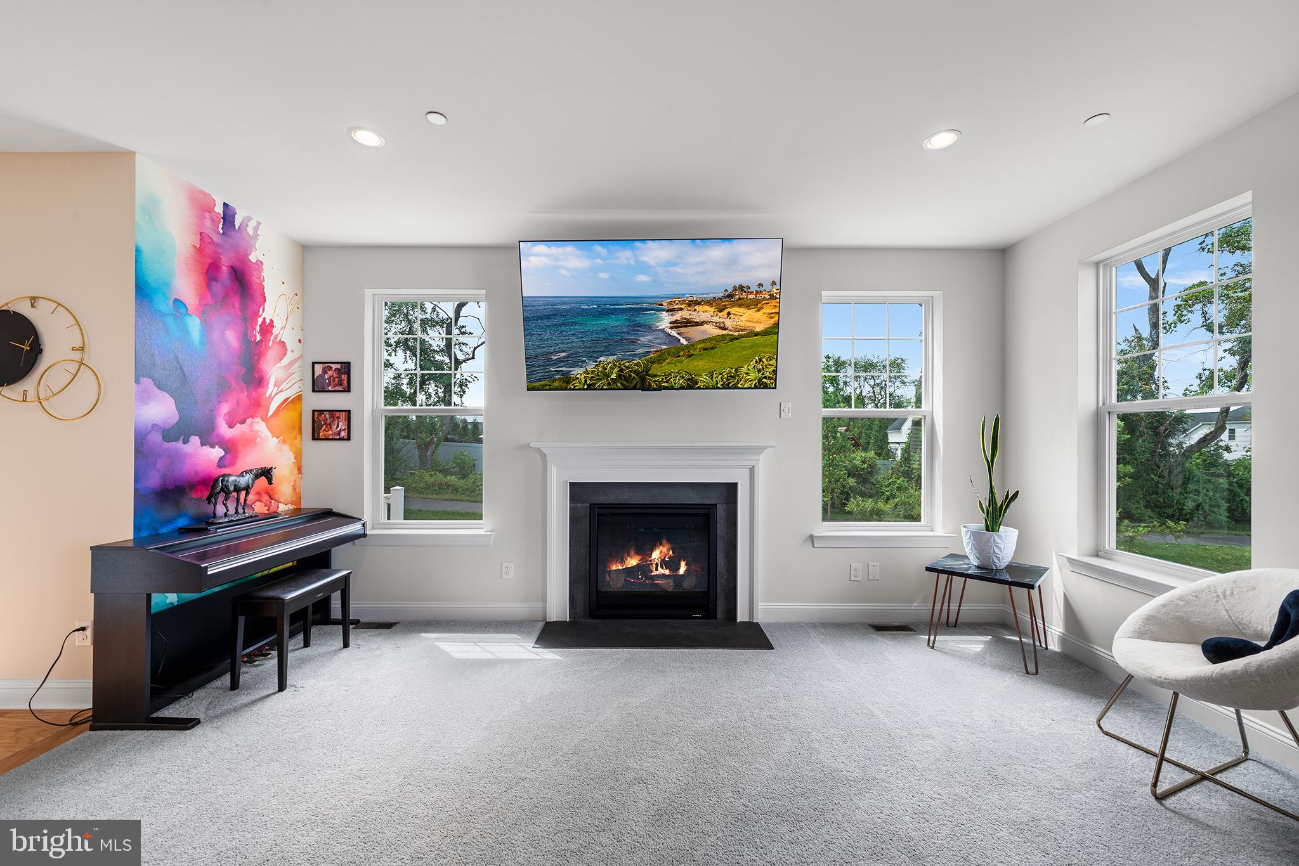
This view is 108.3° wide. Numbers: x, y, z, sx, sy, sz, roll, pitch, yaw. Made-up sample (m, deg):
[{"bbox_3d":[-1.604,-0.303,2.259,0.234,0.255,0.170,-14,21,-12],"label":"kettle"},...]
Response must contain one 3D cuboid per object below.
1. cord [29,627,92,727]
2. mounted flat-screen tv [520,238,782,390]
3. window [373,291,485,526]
[{"bbox_3d":[-2.817,1.156,2.251,0.363,0.416,0.139,0,-1,0],"label":"cord"},{"bbox_3d":[0.011,-0.771,3.129,1.700,0.967,0.050,0,11,1],"label":"mounted flat-screen tv"},{"bbox_3d":[-1.666,-0.169,3.611,0.905,1.792,0.080,0,-1,0],"label":"window"}]

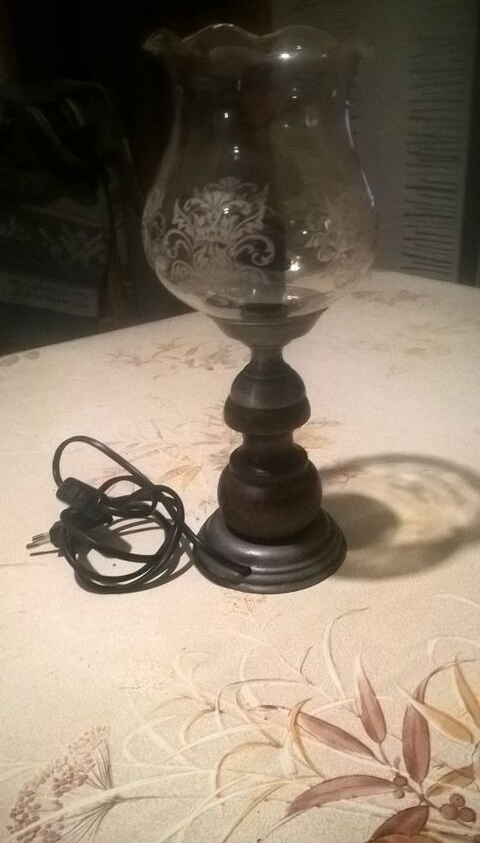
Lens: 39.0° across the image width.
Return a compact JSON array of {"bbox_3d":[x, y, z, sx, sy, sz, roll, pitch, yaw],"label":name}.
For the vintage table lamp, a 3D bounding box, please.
[{"bbox_3d":[0.016,-0.060,0.454,0.147,0.339,0.147,-2,22,0],"label":"vintage table lamp"}]

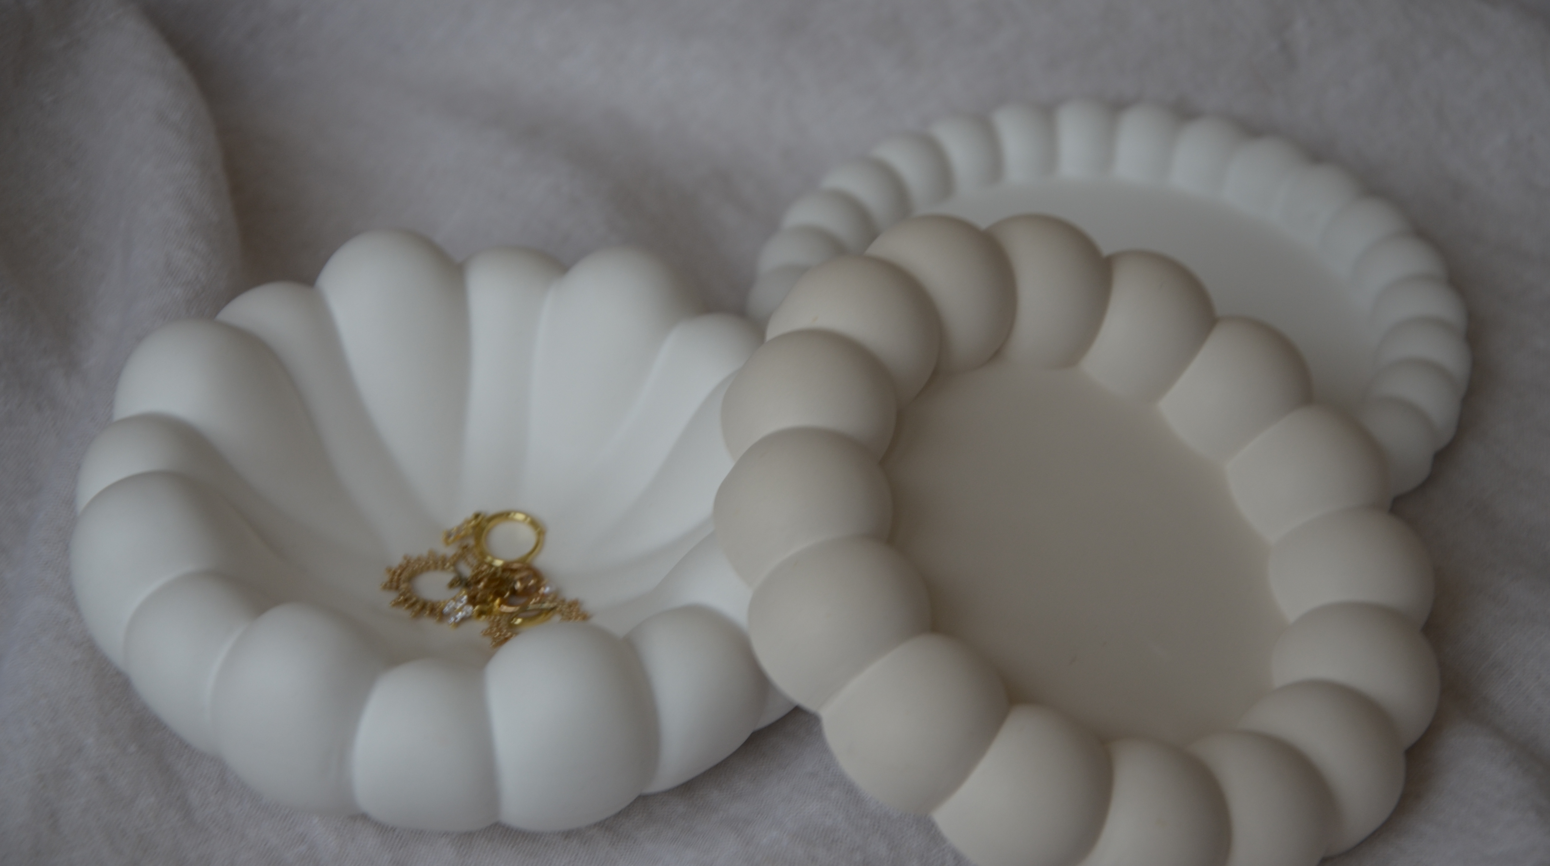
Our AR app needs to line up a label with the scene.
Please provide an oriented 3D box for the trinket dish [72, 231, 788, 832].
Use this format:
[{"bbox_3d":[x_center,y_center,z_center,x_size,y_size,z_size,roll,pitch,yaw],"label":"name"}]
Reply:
[{"bbox_3d":[-0.048,0.015,0.720,0.130,0.037,0.130,2,38,0],"label":"trinket dish"}]

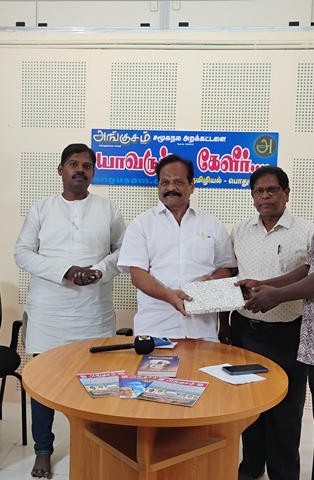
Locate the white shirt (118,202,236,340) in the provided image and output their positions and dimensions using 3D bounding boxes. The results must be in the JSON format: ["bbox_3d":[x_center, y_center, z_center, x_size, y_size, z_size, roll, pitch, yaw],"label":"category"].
[{"bbox_3d":[0.110,0.156,2.700,0.610,0.740,0.340,2,3,5],"label":"white shirt"}]

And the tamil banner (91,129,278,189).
[{"bbox_3d":[0.171,-0.525,3.360,1.214,0.365,0.020,2,3,5],"label":"tamil banner"}]

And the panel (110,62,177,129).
[{"bbox_3d":[-0.089,-0.940,3.369,0.435,0.435,0.025,2,3,5],"label":"panel"}]

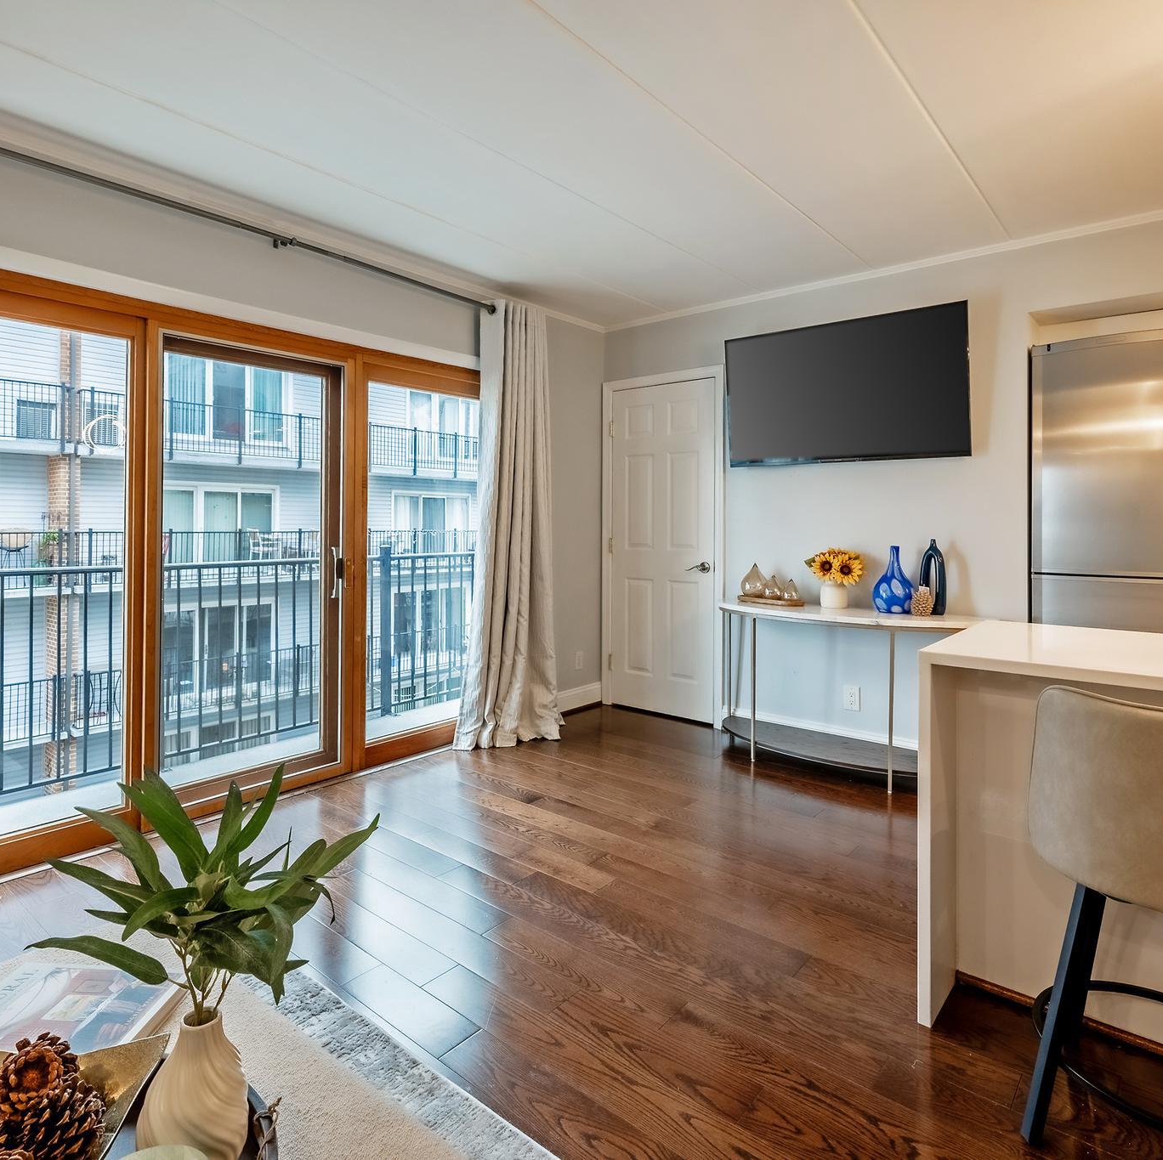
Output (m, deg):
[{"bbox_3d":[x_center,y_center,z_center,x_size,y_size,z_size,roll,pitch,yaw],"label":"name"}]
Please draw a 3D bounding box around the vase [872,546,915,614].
[{"bbox_3d":[1.500,-0.001,3.260,0.200,0.325,0.195,2,4,37],"label":"vase"}]

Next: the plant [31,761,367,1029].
[{"bbox_3d":[-0.469,0.395,0.840,0.390,0.280,0.310,-2,3,-29],"label":"plant"}]

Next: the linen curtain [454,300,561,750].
[{"bbox_3d":[-0.374,-0.318,3.770,0.250,2.370,0.640,3,4,42],"label":"linen curtain"}]

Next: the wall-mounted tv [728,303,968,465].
[{"bbox_3d":[1.310,-0.953,3.460,1.210,0.710,0.070,0,7,36],"label":"wall-mounted tv"}]

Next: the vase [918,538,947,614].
[{"bbox_3d":[1.660,-0.016,3.200,0.135,0.360,0.075,2,4,37],"label":"vase"}]

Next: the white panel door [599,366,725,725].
[{"bbox_3d":[0.500,-0.200,4.190,0.840,2.070,0.080,3,5,41],"label":"white panel door"}]

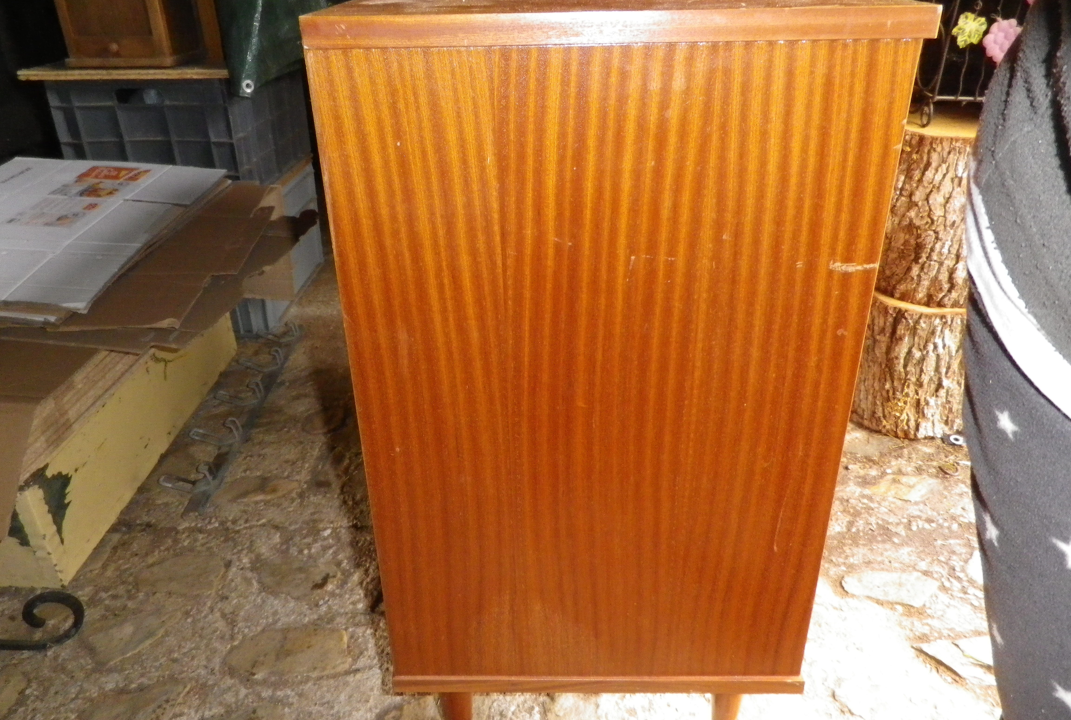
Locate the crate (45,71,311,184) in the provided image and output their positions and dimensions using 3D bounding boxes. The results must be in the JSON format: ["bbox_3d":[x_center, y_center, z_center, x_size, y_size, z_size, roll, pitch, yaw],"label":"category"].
[{"bbox_3d":[-0.888,-0.627,2.040,0.400,0.277,0.595,0,26,0],"label":"crate"}]

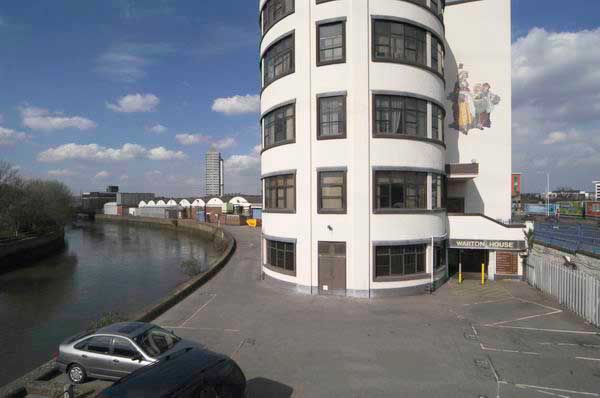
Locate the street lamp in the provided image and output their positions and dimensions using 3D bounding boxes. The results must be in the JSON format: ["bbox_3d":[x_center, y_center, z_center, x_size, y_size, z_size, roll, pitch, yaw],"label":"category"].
[{"bbox_3d":[54.761,-0.992,66.000,0.650,9.700,0.550,-1,-1,20],"label":"street lamp"}]

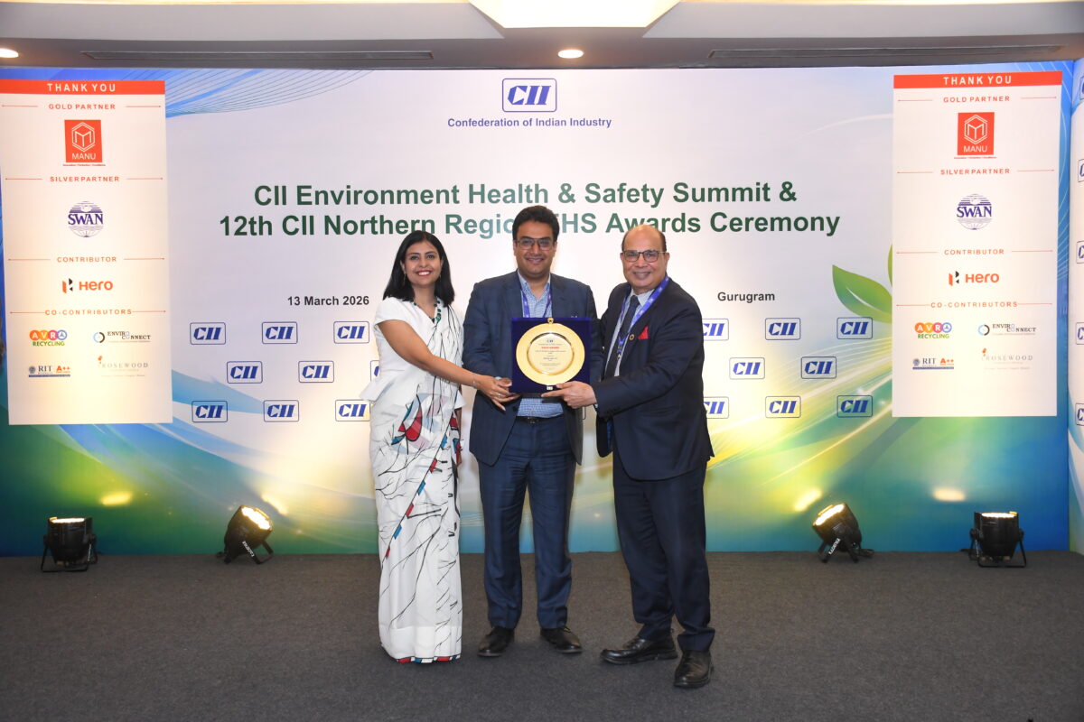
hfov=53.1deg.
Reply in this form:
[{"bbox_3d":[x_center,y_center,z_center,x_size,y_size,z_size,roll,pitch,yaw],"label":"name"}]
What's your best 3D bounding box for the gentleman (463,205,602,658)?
[{"bbox_3d":[-0.038,0.265,4.271,0.560,1.750,0.440,0,2,0],"label":"gentleman"}]

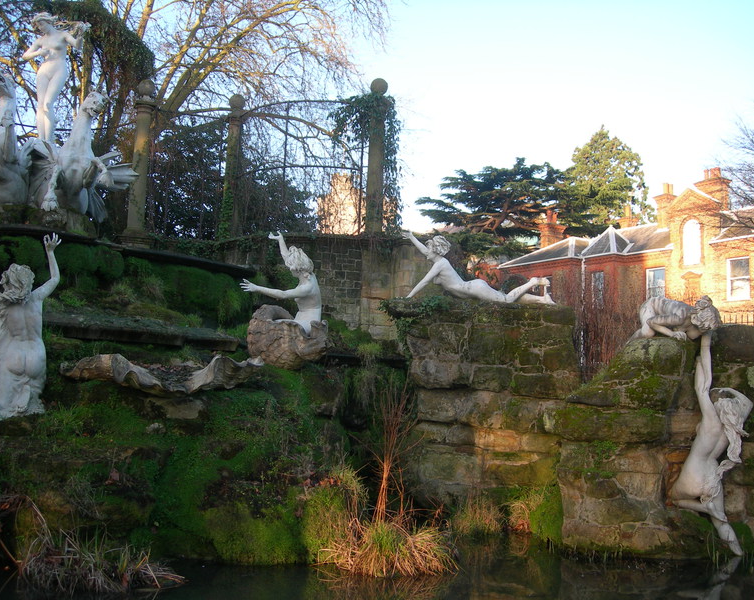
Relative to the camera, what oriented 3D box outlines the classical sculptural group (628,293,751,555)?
[{"bbox_3d":[3.443,1.367,9.800,1.200,2.750,1.000,1,-7,9],"label":"classical sculptural group"}]

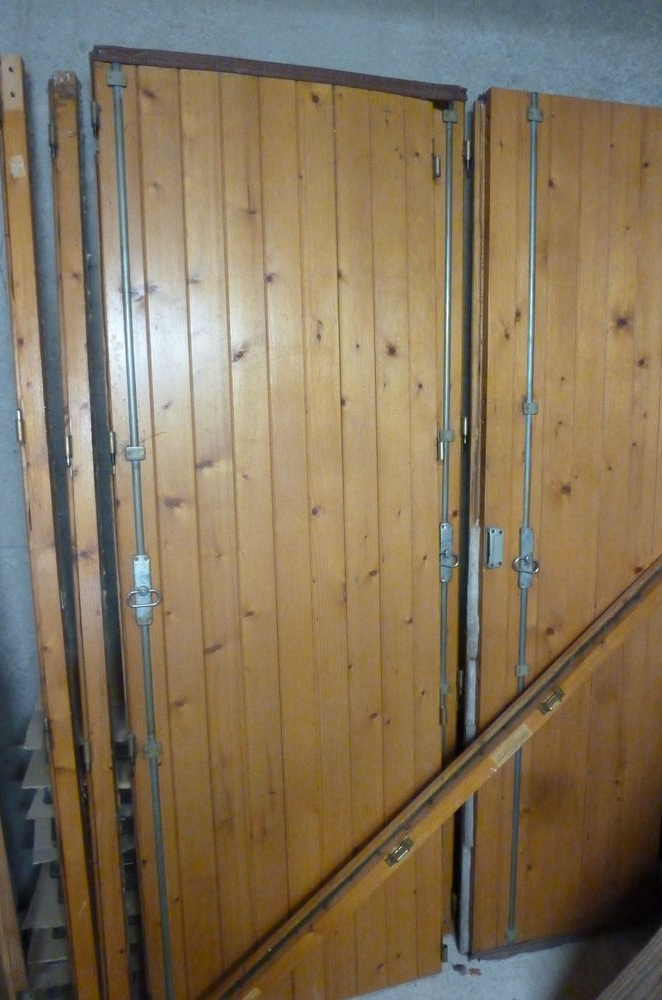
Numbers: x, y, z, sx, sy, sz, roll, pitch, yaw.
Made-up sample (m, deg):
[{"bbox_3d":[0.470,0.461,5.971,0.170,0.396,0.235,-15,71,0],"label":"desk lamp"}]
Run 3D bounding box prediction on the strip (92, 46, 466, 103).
[{"bbox_3d":[-0.079,-0.848,1.396,0.759,0.035,0.035,-3,6,-17],"label":"strip"}]

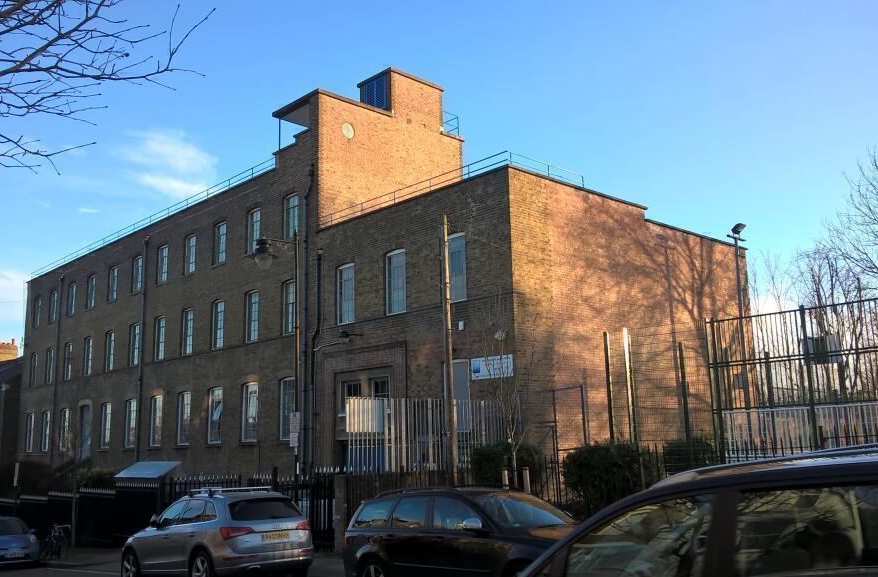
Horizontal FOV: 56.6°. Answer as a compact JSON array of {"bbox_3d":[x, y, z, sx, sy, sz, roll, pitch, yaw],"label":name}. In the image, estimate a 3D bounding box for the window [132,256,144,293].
[{"bbox_3d":[-14.257,-0.652,38.803,0.150,1.800,1.030,8,-14,-44],"label":"window"}]

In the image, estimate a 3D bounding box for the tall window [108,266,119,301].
[{"bbox_3d":[-16.564,-0.204,41.621,0.180,1.880,1.060,9,-15,-43],"label":"tall window"}]

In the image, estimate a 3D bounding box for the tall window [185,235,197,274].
[{"bbox_3d":[-10.850,-1.474,35.877,0.180,1.850,1.060,9,-15,-43],"label":"tall window"}]

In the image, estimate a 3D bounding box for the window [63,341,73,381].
[{"bbox_3d":[-19.958,3.942,44.030,0.150,2.020,1.040,8,-14,-44],"label":"window"}]

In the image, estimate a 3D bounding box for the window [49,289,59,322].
[{"bbox_3d":[-22.495,1.056,47.630,0.150,1.830,1.000,9,-15,-44],"label":"window"}]

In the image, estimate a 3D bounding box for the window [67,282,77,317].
[{"bbox_3d":[-20.558,0.629,45.688,0.150,1.830,1.000,9,-15,-44],"label":"window"}]

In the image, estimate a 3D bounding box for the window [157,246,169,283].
[{"bbox_3d":[-12.720,-1.071,37.759,0.180,1.870,1.060,9,-15,-43],"label":"window"}]

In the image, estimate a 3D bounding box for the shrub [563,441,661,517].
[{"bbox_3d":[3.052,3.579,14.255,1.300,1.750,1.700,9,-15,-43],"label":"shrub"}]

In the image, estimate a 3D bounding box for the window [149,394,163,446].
[{"bbox_3d":[-12.427,5.863,36.041,0.150,2.200,1.070,8,-14,-44],"label":"window"}]

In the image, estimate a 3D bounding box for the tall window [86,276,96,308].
[{"bbox_3d":[-18.716,0.222,43.841,0.150,1.830,1.000,9,-15,-44],"label":"tall window"}]

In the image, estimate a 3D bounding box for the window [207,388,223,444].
[{"bbox_3d":[-9.072,5.165,32.994,0.150,2.220,1.080,9,-15,-44],"label":"window"}]

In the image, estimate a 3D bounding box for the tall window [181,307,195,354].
[{"bbox_3d":[-10.655,1.838,34.768,0.150,1.980,1.030,8,-14,-44],"label":"tall window"}]

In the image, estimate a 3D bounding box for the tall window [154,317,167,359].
[{"bbox_3d":[-12.765,2.321,37.305,0.150,2.040,1.000,9,-15,-44],"label":"tall window"}]

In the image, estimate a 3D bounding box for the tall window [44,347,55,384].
[{"bbox_3d":[-22.292,4.447,46.824,0.180,2.050,1.060,9,-15,-43],"label":"tall window"}]

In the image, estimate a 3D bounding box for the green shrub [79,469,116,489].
[{"bbox_3d":[-12.747,7.412,30.377,1.000,1.500,1.600,9,-15,-43],"label":"green shrub"}]

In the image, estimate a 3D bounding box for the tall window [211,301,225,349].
[{"bbox_3d":[-9.015,1.501,33.475,0.180,2.080,1.060,9,-15,-43],"label":"tall window"}]

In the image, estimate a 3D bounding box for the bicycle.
[{"bbox_3d":[-10.965,7.234,23.300,0.550,1.030,1.700,9,-15,-43],"label":"bicycle"}]

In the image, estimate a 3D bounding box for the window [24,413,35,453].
[{"bbox_3d":[-23.953,8.478,47.892,0.180,2.200,1.060,9,-15,-43],"label":"window"}]

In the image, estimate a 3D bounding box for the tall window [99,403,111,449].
[{"bbox_3d":[-16.559,6.817,40.502,0.150,2.220,1.080,9,-15,-44],"label":"tall window"}]

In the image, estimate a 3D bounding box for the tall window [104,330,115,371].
[{"bbox_3d":[-16.643,3.176,41.195,0.150,2.040,1.000,9,-15,-44],"label":"tall window"}]

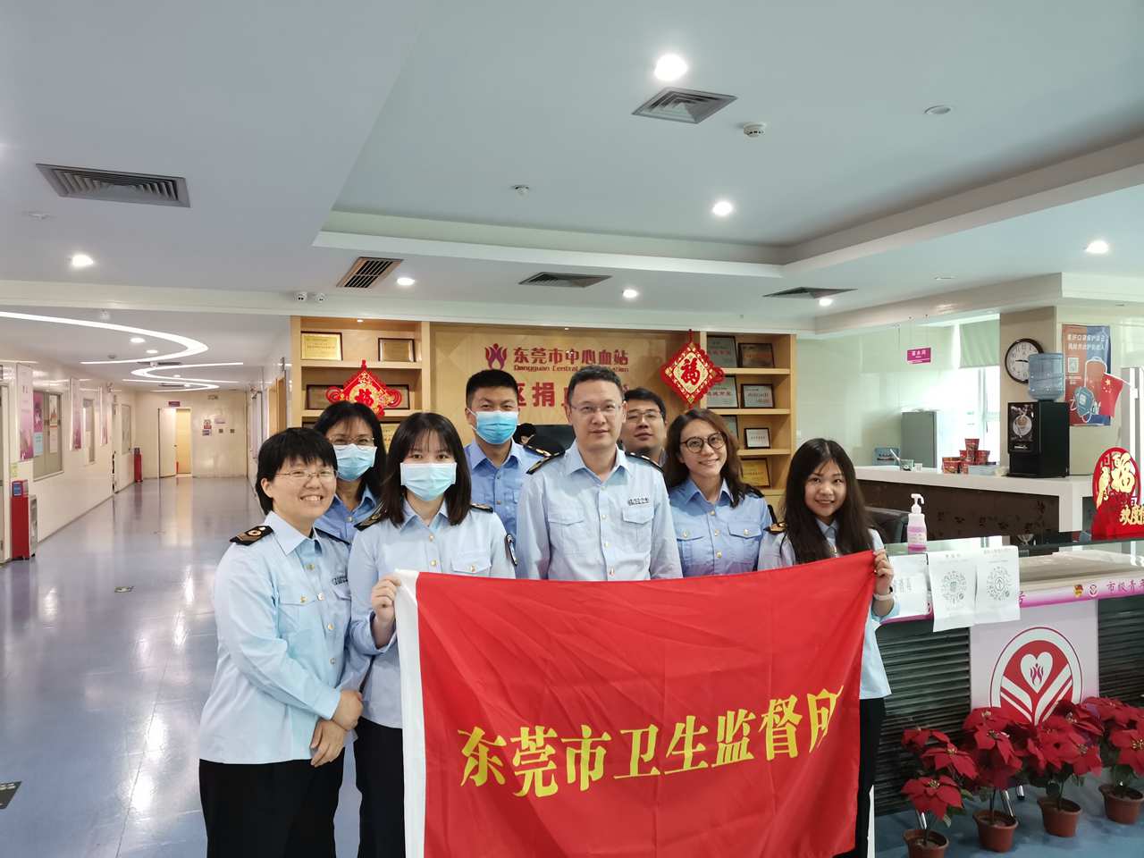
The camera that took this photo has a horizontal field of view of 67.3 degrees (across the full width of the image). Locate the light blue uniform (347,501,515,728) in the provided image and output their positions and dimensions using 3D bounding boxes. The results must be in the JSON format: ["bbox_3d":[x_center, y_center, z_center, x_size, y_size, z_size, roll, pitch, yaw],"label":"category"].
[{"bbox_3d":[-0.346,0.449,2.110,0.430,0.580,0.280,0,1,-8],"label":"light blue uniform"}]

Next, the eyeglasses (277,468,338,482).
[{"bbox_3d":[-0.630,0.112,2.020,0.135,0.038,0.135,-1,1,-34],"label":"eyeglasses"}]

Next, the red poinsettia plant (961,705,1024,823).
[{"bbox_3d":[1.601,1.259,3.255,0.240,0.410,0.240,-1,1,-22],"label":"red poinsettia plant"}]

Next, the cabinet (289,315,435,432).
[{"bbox_3d":[-1.990,0.245,8.107,1.278,2.519,0.360,-1,1,-22],"label":"cabinet"}]

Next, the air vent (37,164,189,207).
[{"bbox_3d":[-2.215,-1.182,4.215,0.597,0.050,0.597,-1,1,-22],"label":"air vent"}]

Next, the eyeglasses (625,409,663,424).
[{"bbox_3d":[0.250,-0.040,2.950,0.140,0.042,0.135,-1,-7,6],"label":"eyeglasses"}]

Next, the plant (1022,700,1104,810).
[{"bbox_3d":[1.866,1.241,3.264,0.297,0.416,0.297,0,1,0],"label":"plant"}]

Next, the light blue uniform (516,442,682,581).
[{"bbox_3d":[0.080,0.388,2.533,0.500,0.700,0.280,0,1,-7],"label":"light blue uniform"}]

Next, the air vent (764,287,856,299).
[{"bbox_3d":[2.169,-1.242,7.867,0.590,0.050,0.600,-1,1,-22],"label":"air vent"}]

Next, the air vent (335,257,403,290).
[{"bbox_3d":[-1.603,-1.206,6.722,0.305,0.050,1.400,-1,1,-22],"label":"air vent"}]

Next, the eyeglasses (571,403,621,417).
[{"bbox_3d":[0.069,-0.056,2.440,0.140,0.040,0.135,0,1,0],"label":"eyeglasses"}]

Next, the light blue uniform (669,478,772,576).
[{"bbox_3d":[0.442,0.419,2.680,0.420,0.560,0.250,0,1,1],"label":"light blue uniform"}]

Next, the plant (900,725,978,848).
[{"bbox_3d":[1.287,1.250,3.007,0.264,0.421,0.264,0,1,0],"label":"plant"}]

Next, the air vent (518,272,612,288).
[{"bbox_3d":[-0.064,-1.222,7.081,0.591,0.050,0.591,-1,1,-22],"label":"air vent"}]

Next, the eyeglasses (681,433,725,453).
[{"bbox_3d":[0.397,0.039,2.665,0.140,0.050,0.135,-12,1,-9],"label":"eyeglasses"}]

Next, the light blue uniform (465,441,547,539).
[{"bbox_3d":[-0.239,0.387,2.853,0.480,0.700,0.270,0,1,-6],"label":"light blue uniform"}]

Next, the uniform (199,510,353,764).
[{"bbox_3d":[-0.754,0.537,2.220,0.440,0.640,0.330,-1,1,-43],"label":"uniform"}]

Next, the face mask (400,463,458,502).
[{"bbox_3d":[-0.354,0.130,2.120,0.142,0.105,0.085,0,1,-9],"label":"face mask"}]

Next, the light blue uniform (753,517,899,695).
[{"bbox_3d":[0.751,0.525,2.530,0.410,0.560,0.310,0,1,3],"label":"light blue uniform"}]

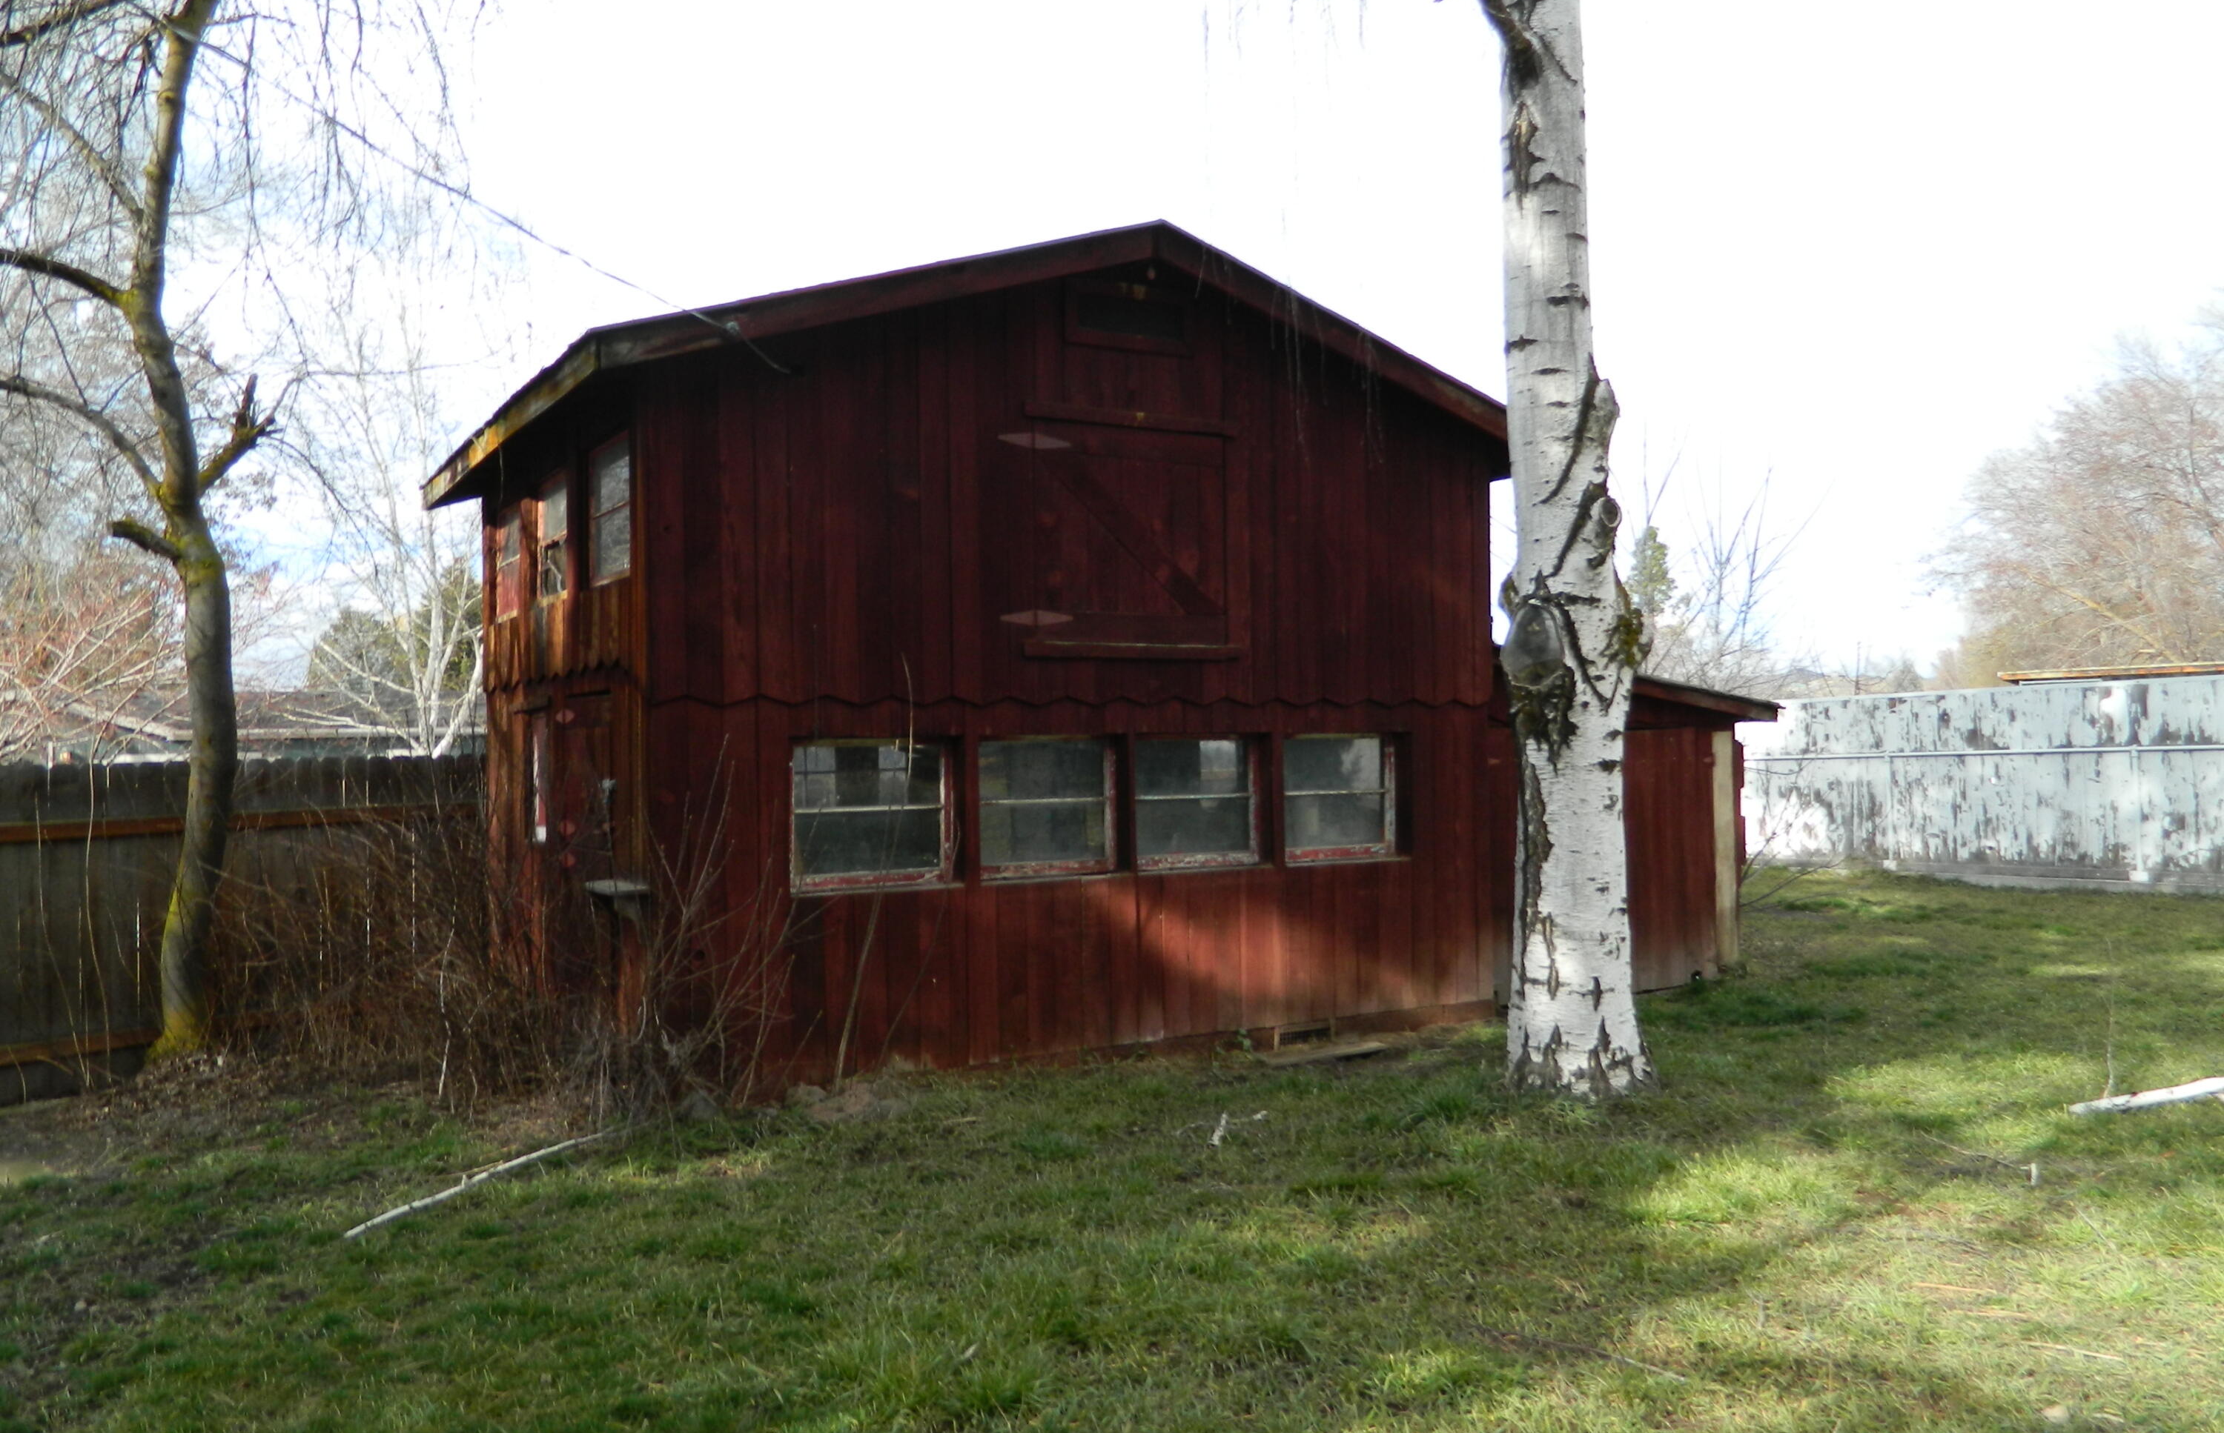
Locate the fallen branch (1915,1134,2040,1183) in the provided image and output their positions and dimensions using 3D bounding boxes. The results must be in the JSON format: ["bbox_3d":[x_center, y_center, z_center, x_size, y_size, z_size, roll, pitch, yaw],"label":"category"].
[{"bbox_3d":[3.332,1.673,6.202,0.130,0.080,0.706,0,-1,-8],"label":"fallen branch"}]

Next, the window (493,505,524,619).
[{"bbox_3d":[-3.868,-0.991,10.360,0.090,0.760,0.870,0,-1,-31],"label":"window"}]

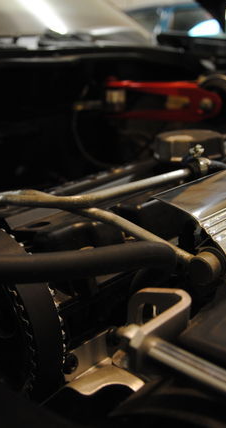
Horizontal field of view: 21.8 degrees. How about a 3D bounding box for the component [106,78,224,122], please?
[{"bbox_3d":[0.081,-0.181,0.925,0.195,0.053,0.057,14,22,33],"label":"component"}]

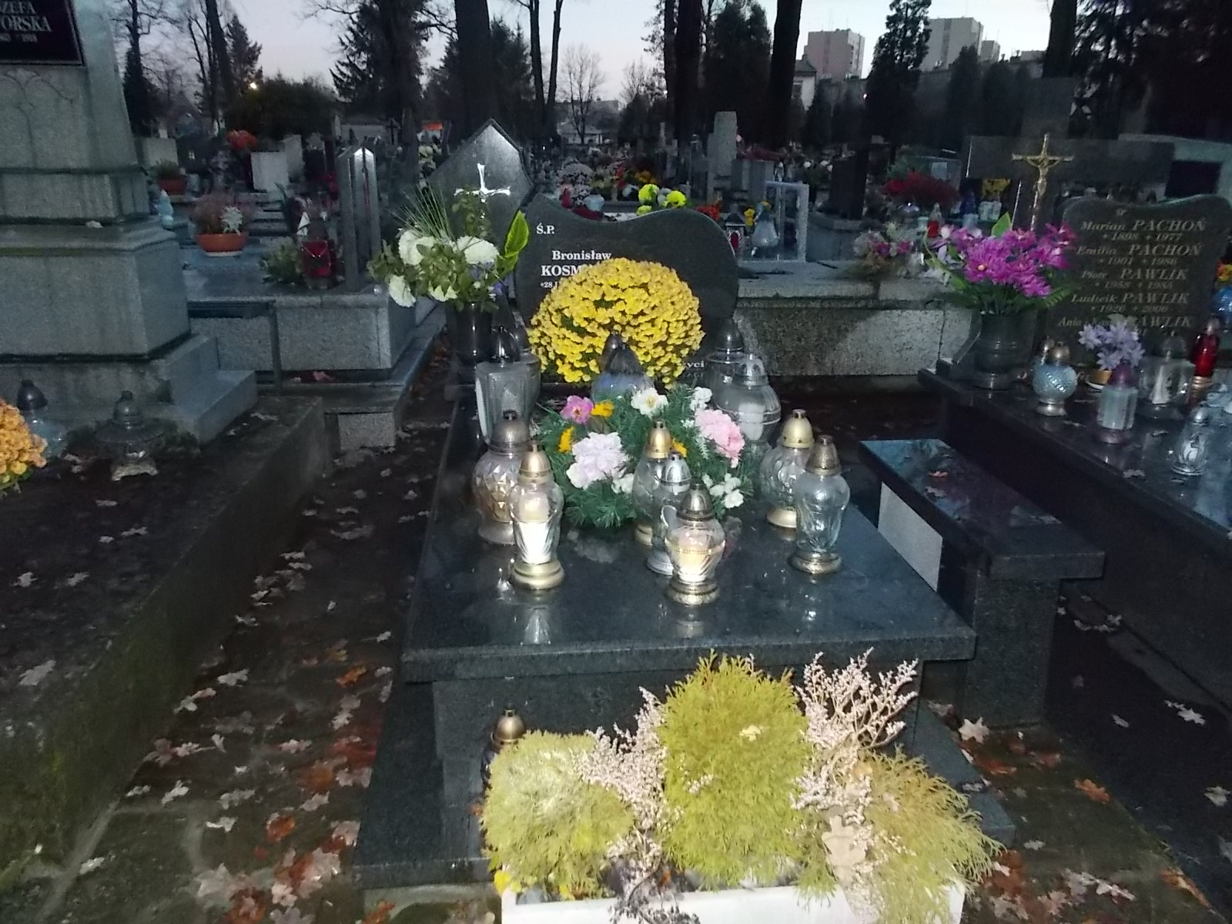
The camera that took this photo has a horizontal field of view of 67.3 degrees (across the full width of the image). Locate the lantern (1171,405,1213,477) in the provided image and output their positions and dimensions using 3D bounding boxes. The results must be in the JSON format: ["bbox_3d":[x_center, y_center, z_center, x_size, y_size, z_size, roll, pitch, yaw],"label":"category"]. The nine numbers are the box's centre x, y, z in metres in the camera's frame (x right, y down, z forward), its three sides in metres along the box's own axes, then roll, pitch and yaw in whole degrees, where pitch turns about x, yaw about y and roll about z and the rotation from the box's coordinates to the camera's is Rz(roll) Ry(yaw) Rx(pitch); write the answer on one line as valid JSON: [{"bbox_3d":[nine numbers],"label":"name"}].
[{"bbox_3d":[1.583,-0.062,2.534,0.095,0.186,0.095,-1,18,-5],"label":"lantern"}]

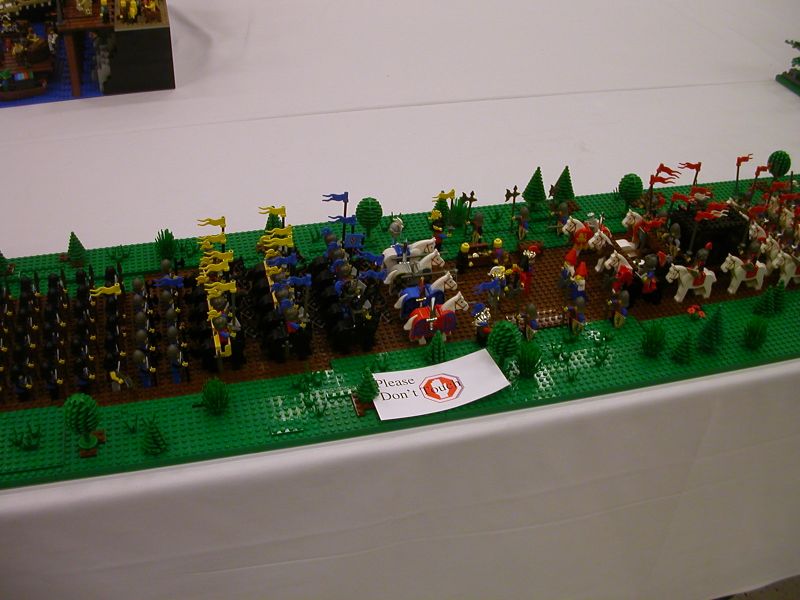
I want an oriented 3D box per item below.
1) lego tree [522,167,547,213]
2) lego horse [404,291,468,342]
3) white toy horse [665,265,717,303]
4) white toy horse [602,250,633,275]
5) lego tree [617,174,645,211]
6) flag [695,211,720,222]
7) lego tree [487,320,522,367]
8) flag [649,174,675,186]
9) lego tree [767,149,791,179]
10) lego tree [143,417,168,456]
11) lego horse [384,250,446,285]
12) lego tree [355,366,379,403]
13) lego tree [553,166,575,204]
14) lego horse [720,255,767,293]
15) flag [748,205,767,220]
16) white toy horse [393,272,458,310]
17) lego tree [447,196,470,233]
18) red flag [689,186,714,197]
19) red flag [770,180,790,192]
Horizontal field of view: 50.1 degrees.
[{"bbox_3d":[0.192,-0.160,1.209,0.034,0.066,0.034,-7,39,-14],"label":"lego tree"},{"bbox_3d":[0.042,0.017,0.969,0.075,0.060,0.020,-7,39,-14],"label":"lego horse"},{"bbox_3d":[0.363,-0.026,1.062,0.076,0.060,0.018,-7,40,-15],"label":"white toy horse"},{"bbox_3d":[0.292,-0.039,1.058,0.073,0.065,0.019,-7,39,-14],"label":"white toy horse"},{"bbox_3d":[0.328,-0.153,1.220,0.033,0.059,0.033,-7,40,-15],"label":"lego tree"},{"bbox_3d":[0.382,-0.104,1.062,0.041,0.013,0.008,-7,39,-14],"label":"flag"},{"bbox_3d":[0.113,0.051,0.930,0.034,0.064,0.034,-7,39,-14],"label":"lego tree"},{"bbox_3d":[0.351,-0.160,1.145,0.034,0.013,0.006,-1,38,-7],"label":"flag"},{"bbox_3d":[0.576,-0.199,1.305,0.033,0.059,0.033,-7,40,-15],"label":"lego tree"},{"bbox_3d":[-0.235,0.126,0.818,0.024,0.041,0.024,-7,40,-15],"label":"lego tree"},{"bbox_3d":[0.019,-0.035,1.034,0.075,0.060,0.018,-7,39,-14],"label":"lego horse"},{"bbox_3d":[-0.034,0.084,0.892,0.024,0.041,0.024,3,38,-2],"label":"lego tree"},{"bbox_3d":[0.233,-0.162,1.215,0.034,0.066,0.034,-7,39,-14],"label":"lego tree"},{"bbox_3d":[0.438,-0.037,1.083,0.076,0.060,0.018,-7,40,-15],"label":"lego horse"},{"bbox_3d":[0.452,-0.111,1.079,0.036,0.014,0.008,-20,43,-28],"label":"flag"},{"bbox_3d":[0.031,-0.008,1.000,0.075,0.060,0.018,-7,39,-14],"label":"white toy horse"},{"bbox_3d":[0.080,-0.119,1.165,0.028,0.042,0.028,2,38,-2],"label":"lego tree"},{"bbox_3d":[0.399,-0.142,1.127,0.034,0.013,0.006,-1,38,-7],"label":"red flag"},{"bbox_3d":[0.513,-0.153,1.153,0.034,0.013,0.006,-1,38,-7],"label":"red flag"}]

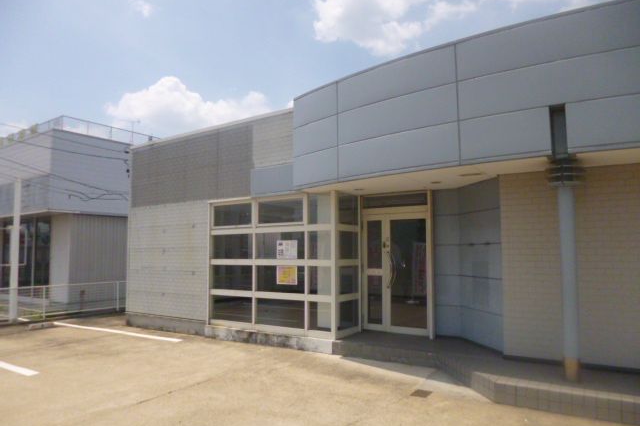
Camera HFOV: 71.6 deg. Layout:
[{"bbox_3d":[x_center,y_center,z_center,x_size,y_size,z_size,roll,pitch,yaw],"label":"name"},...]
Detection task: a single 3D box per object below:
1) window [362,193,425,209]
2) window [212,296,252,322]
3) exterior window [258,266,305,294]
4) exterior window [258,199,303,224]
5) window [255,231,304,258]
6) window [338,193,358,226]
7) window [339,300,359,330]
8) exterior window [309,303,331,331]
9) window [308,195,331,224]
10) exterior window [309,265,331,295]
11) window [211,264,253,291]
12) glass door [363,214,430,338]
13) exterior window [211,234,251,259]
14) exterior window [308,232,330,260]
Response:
[{"bbox_3d":[1.217,-0.201,7.274,1.142,0.212,0.080,-4,-7,34],"label":"window"},{"bbox_3d":[-1.607,1.733,8.049,1.018,0.445,0.080,-4,-7,34],"label":"window"},{"bbox_3d":[-0.688,1.112,7.483,1.056,0.447,0.080,-4,-7,34],"label":"exterior window"},{"bbox_3d":[-0.690,-0.027,7.592,0.989,0.392,0.080,-4,-7,34],"label":"exterior window"},{"bbox_3d":[-0.678,0.552,7.365,1.053,0.448,0.080,-4,-7,34],"label":"window"},{"bbox_3d":[0.479,-0.066,7.362,0.080,0.485,0.654,-4,-7,34],"label":"window"},{"bbox_3d":[0.453,1.594,6.950,0.080,0.426,0.646,-4,-7,34],"label":"window"},{"bbox_3d":[-0.015,1.621,6.977,0.447,0.453,0.080,-4,-7,34],"label":"exterior window"},{"bbox_3d":[-0.013,-0.070,7.136,0.451,0.496,0.080,-4,-7,34],"label":"window"},{"bbox_3d":[-0.015,1.066,7.030,0.450,0.447,0.080,-4,-7,34],"label":"exterior window"},{"bbox_3d":[-1.619,1.180,8.109,1.026,0.452,0.080,-4,-7,34],"label":"window"},{"bbox_3d":[1.201,0.967,7.174,1.148,1.915,0.080,-4,-7,34],"label":"glass door"},{"bbox_3d":[-1.591,0.614,7.981,0.991,0.449,0.080,-4,-7,34],"label":"exterior window"},{"bbox_3d":[-0.007,0.508,6.912,0.443,0.449,0.080,-4,-7,34],"label":"exterior window"}]

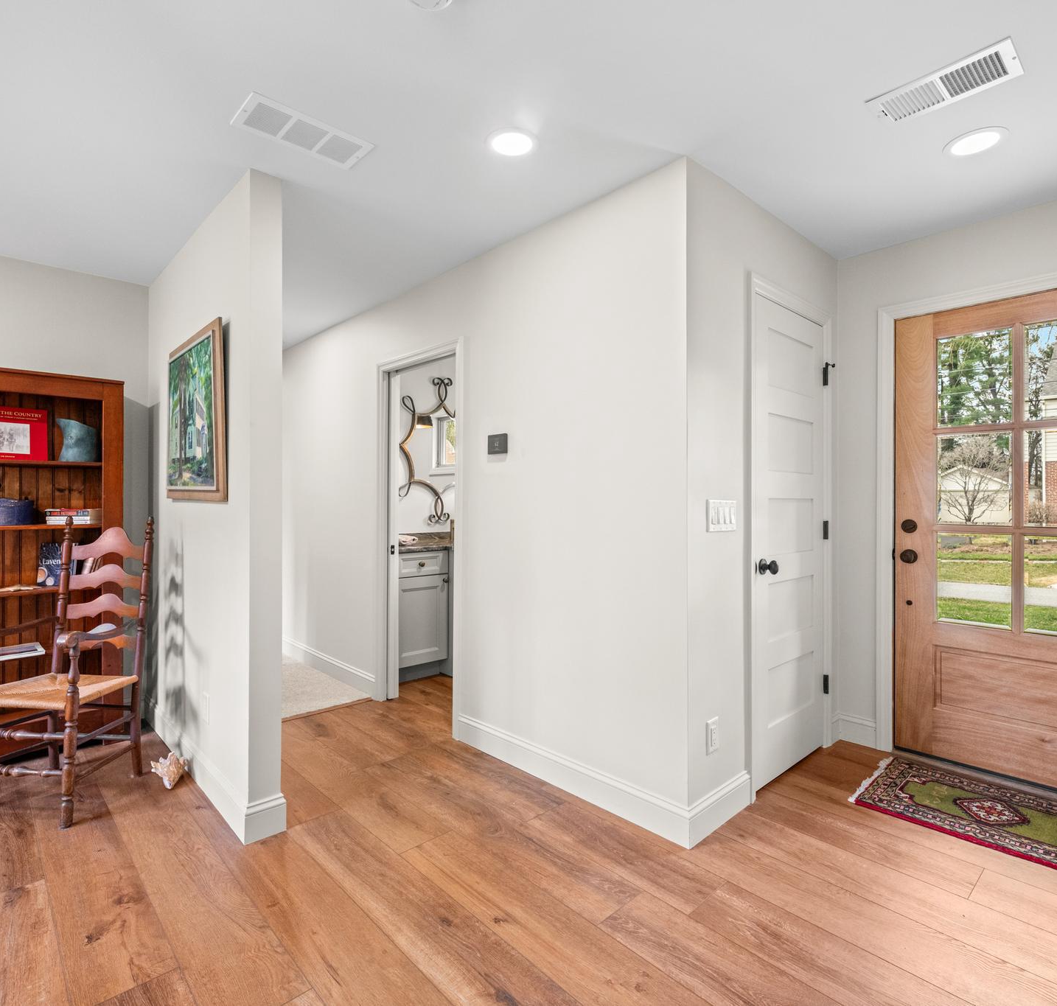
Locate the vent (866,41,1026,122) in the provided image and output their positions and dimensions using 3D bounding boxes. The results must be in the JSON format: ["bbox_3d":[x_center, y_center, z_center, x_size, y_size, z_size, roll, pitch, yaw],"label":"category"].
[{"bbox_3d":[1.224,-1.220,1.740,0.198,0.016,0.345,0,0,-43],"label":"vent"}]

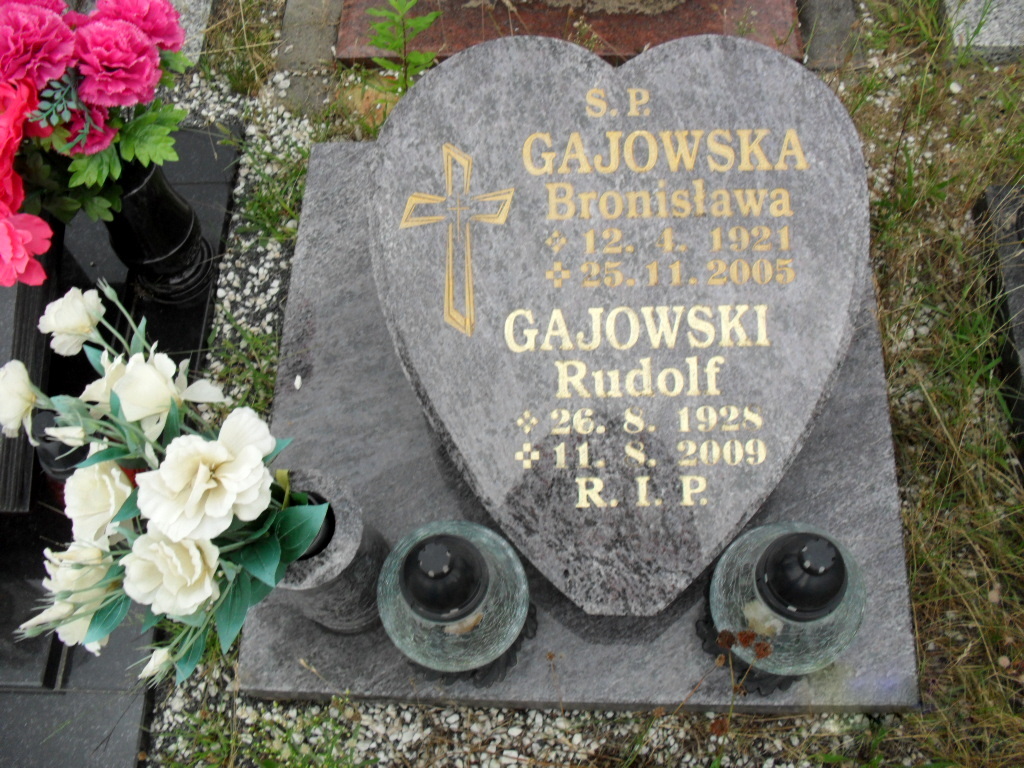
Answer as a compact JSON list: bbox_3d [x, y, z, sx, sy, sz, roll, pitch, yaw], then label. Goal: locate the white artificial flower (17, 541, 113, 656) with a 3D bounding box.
[{"bbox_3d":[-0.364,0.175,0.845,0.063,0.080,0.083,-16,65,-27],"label":"white artificial flower"}]

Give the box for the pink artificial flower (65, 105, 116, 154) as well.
[{"bbox_3d":[-0.429,-0.261,1.055,0.060,0.060,0.042,-20,25,-7],"label":"pink artificial flower"}]

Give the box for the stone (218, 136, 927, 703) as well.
[{"bbox_3d":[0.078,0.020,1.247,0.710,0.075,0.701,0,67,4],"label":"stone"}]

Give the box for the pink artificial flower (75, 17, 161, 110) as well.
[{"bbox_3d":[-0.387,-0.315,1.014,0.084,0.060,0.090,0,98,-15],"label":"pink artificial flower"}]

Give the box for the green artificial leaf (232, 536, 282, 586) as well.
[{"bbox_3d":[-0.216,0.151,0.880,0.038,0.056,0.013,-22,26,-1],"label":"green artificial leaf"}]

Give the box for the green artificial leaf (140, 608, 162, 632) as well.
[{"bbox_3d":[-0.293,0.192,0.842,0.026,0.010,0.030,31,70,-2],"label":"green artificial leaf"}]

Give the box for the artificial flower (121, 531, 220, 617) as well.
[{"bbox_3d":[-0.274,0.152,0.832,0.081,0.050,0.075,0,79,-16],"label":"artificial flower"}]

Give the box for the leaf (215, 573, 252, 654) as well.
[{"bbox_3d":[-0.234,0.192,0.868,0.030,0.011,0.075,12,101,-3],"label":"leaf"}]

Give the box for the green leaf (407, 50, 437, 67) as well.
[{"bbox_3d":[-0.122,-0.437,1.395,0.045,0.009,0.022,-24,68,-13],"label":"green leaf"}]

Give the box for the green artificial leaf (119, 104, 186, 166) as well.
[{"bbox_3d":[-0.371,-0.257,1.070,0.063,0.022,0.058,27,72,-14],"label":"green artificial leaf"}]

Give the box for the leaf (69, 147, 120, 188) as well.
[{"bbox_3d":[-0.429,-0.223,1.065,0.053,0.016,0.043,6,89,-14],"label":"leaf"}]

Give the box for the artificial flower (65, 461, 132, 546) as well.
[{"bbox_3d":[-0.348,0.101,0.872,0.062,0.050,0.074,0,81,-18],"label":"artificial flower"}]

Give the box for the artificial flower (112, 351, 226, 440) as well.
[{"bbox_3d":[-0.292,0.008,0.875,0.070,0.065,0.082,5,63,34],"label":"artificial flower"}]

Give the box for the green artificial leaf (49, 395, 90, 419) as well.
[{"bbox_3d":[-0.380,0.019,0.890,0.045,0.010,0.022,20,59,13],"label":"green artificial leaf"}]

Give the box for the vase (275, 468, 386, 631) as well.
[{"bbox_3d":[-0.183,0.173,1.038,0.111,0.224,0.111,0,67,4],"label":"vase"}]

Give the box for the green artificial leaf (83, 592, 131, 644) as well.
[{"bbox_3d":[-0.334,0.194,0.855,0.025,0.010,0.062,45,99,1],"label":"green artificial leaf"}]

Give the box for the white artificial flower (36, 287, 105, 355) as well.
[{"bbox_3d":[-0.394,-0.056,0.923,0.055,0.060,0.060,44,77,-13],"label":"white artificial flower"}]

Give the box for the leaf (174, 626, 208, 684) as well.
[{"bbox_3d":[-0.264,0.223,0.852,0.024,0.010,0.062,28,104,-3],"label":"leaf"}]

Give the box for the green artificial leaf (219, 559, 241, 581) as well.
[{"bbox_3d":[-0.232,0.153,0.852,0.017,0.008,0.018,-17,79,-13],"label":"green artificial leaf"}]

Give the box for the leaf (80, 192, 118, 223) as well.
[{"bbox_3d":[-0.424,-0.181,1.065,0.039,0.014,0.031,-17,92,-14],"label":"leaf"}]

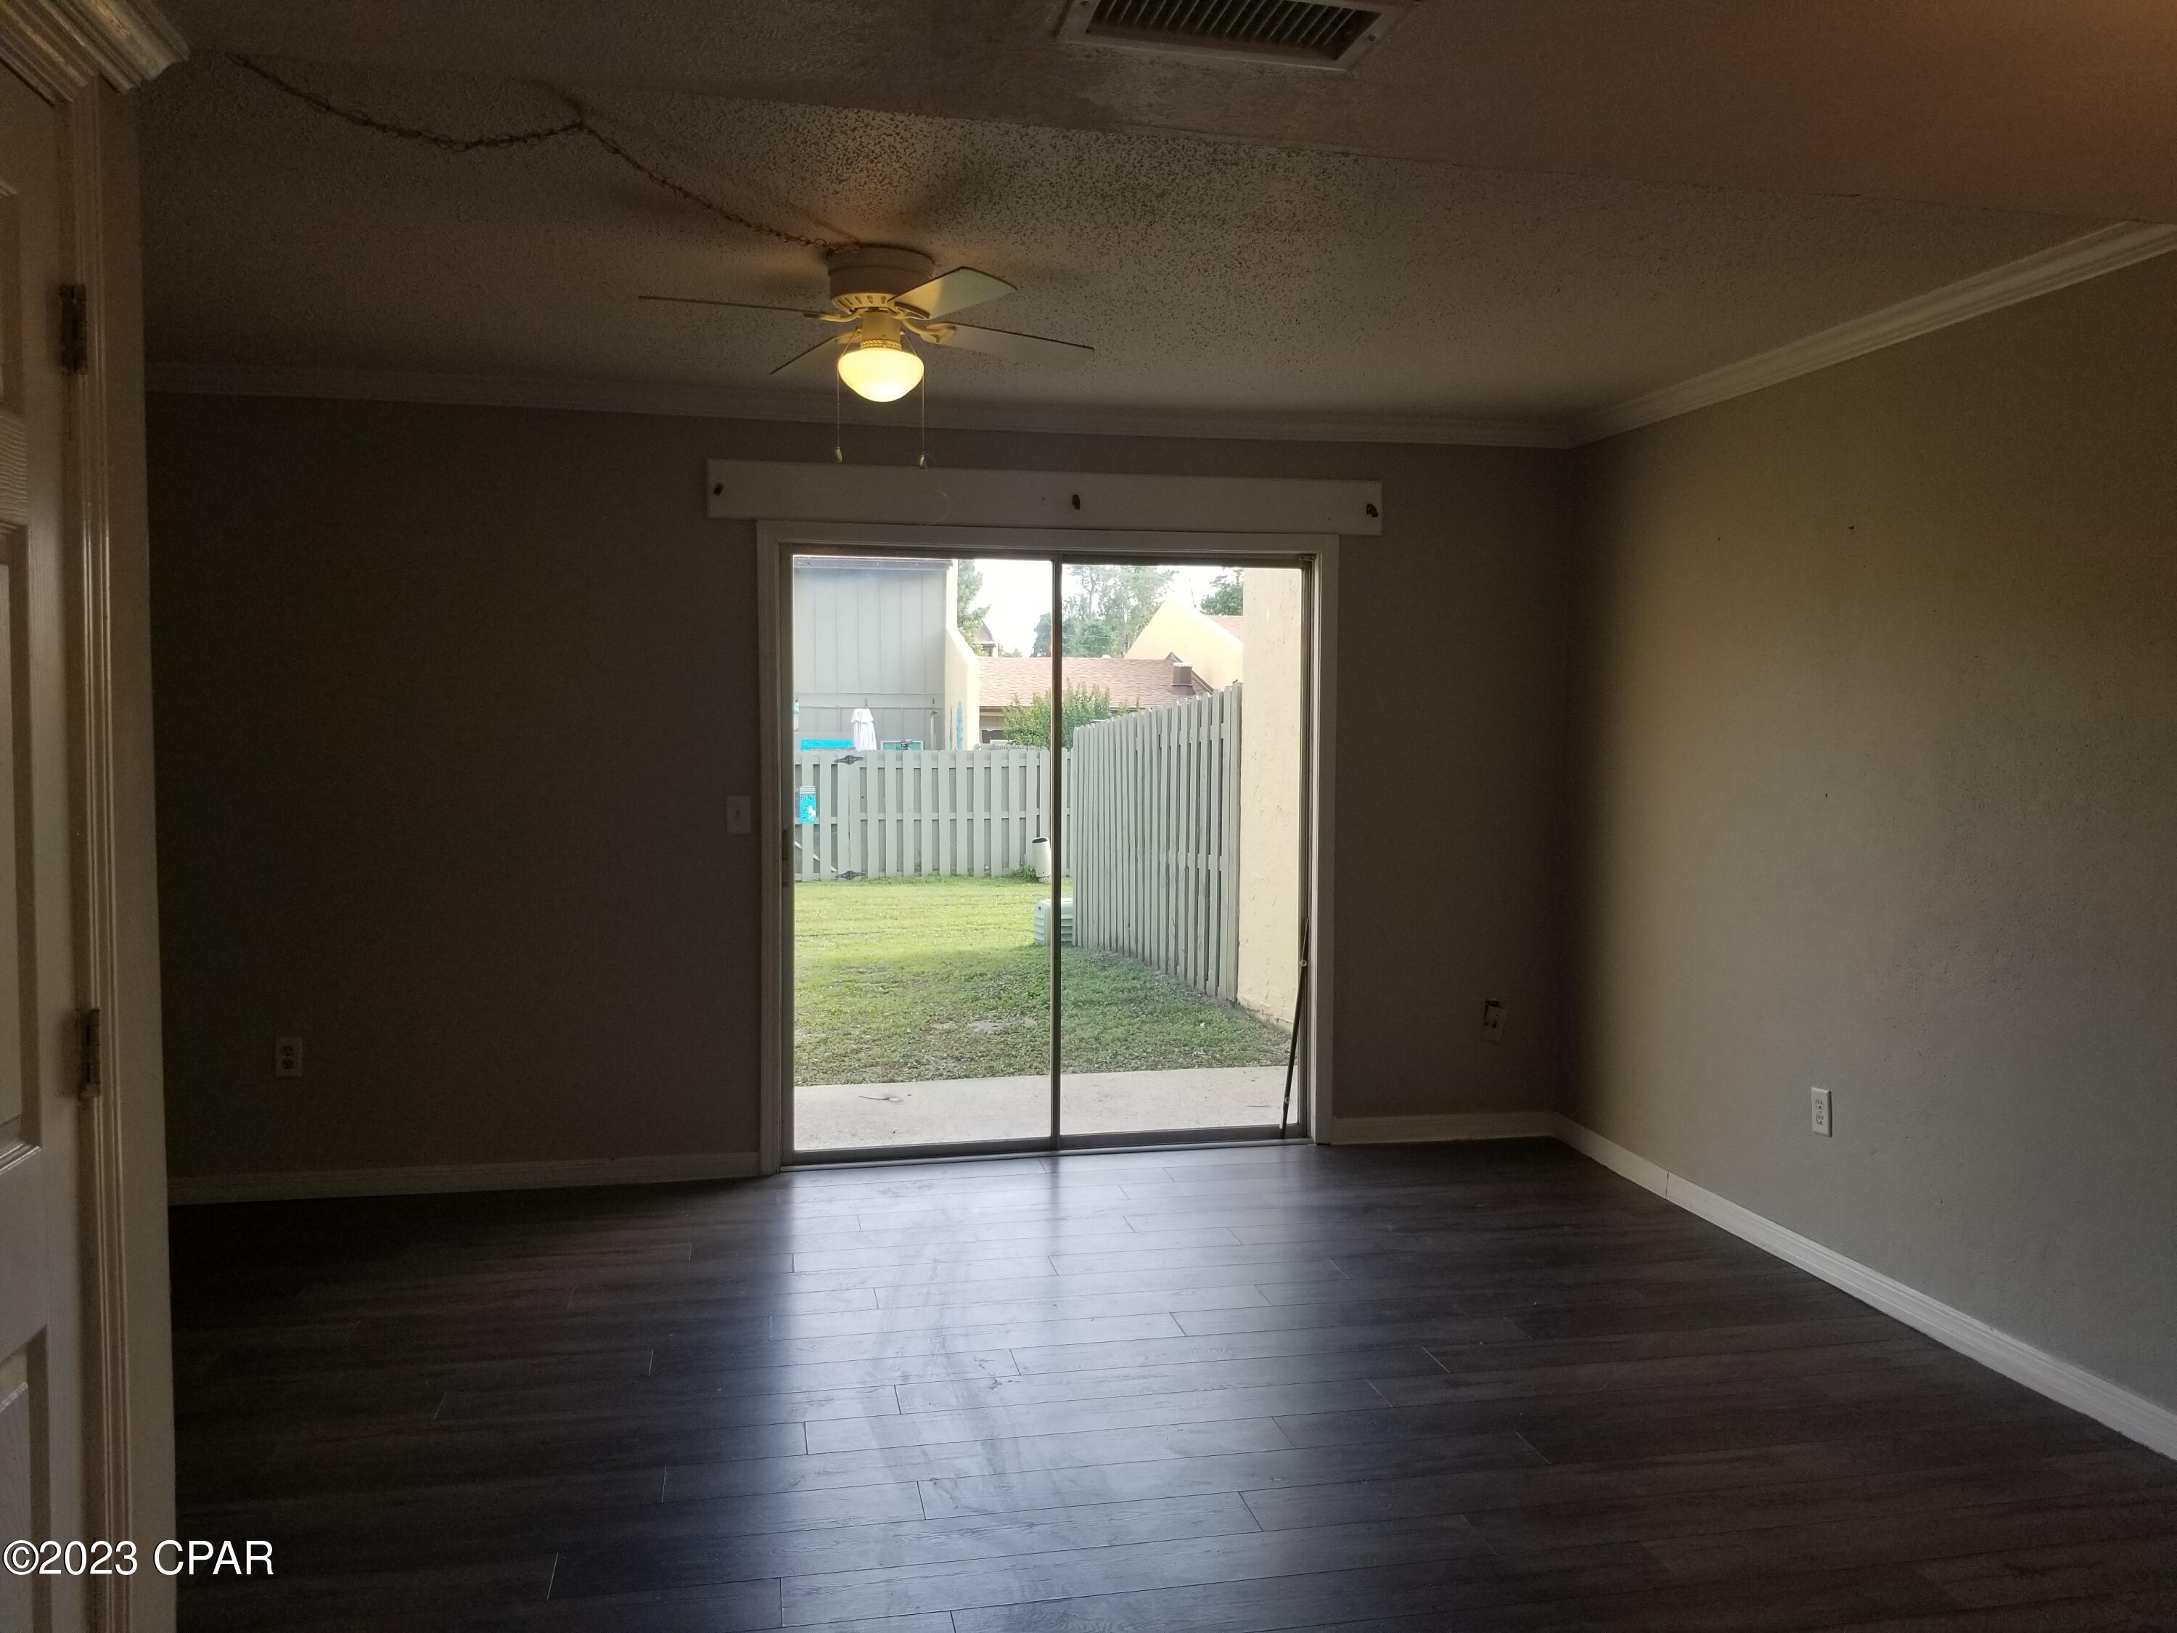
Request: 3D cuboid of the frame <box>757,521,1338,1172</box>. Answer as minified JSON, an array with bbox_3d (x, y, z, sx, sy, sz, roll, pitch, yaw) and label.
[{"bbox_3d":[-0.108,0.100,5.370,1.903,2.063,0.110,0,3,-11],"label":"frame"}]

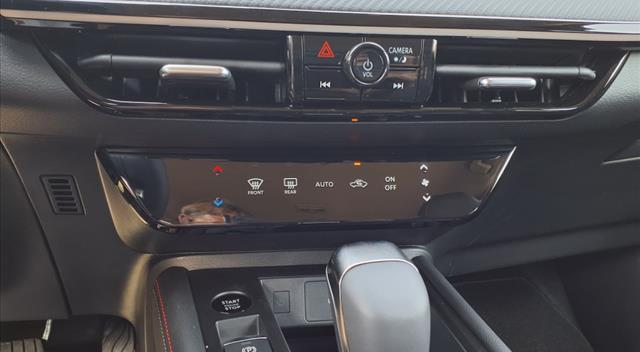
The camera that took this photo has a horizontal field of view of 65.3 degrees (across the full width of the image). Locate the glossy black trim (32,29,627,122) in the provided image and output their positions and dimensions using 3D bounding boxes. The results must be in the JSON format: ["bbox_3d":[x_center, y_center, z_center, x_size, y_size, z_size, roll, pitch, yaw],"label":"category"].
[{"bbox_3d":[0.034,-0.081,0.398,0.460,0.066,0.050,-1,34,-12],"label":"glossy black trim"}]

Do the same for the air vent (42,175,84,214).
[{"bbox_3d":[-0.224,0.016,0.435,0.027,0.042,0.010,-1,42,-12],"label":"air vent"}]

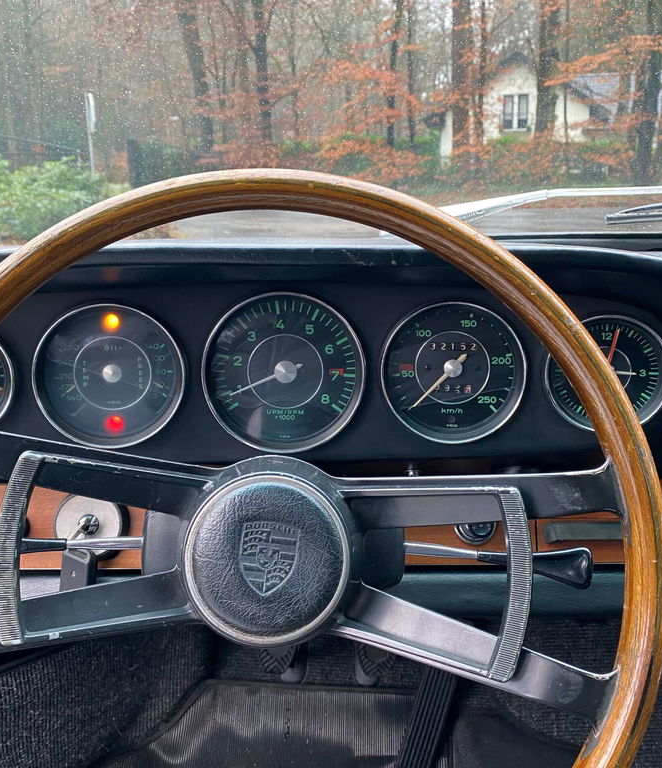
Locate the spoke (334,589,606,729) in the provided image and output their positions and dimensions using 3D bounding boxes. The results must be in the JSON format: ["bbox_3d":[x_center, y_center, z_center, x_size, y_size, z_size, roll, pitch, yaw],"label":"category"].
[{"bbox_3d":[0.074,0.149,0.433,0.160,0.033,0.017,13,-11,25],"label":"spoke"}]

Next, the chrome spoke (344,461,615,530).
[{"bbox_3d":[0.079,0.066,0.438,0.163,0.034,0.017,-7,6,24],"label":"chrome spoke"}]

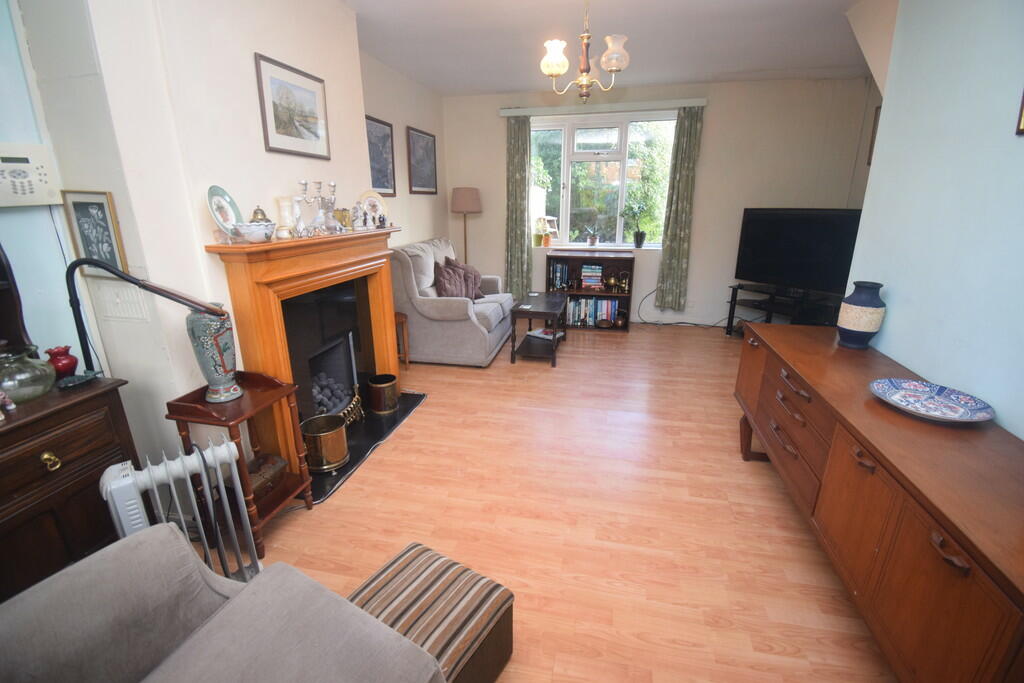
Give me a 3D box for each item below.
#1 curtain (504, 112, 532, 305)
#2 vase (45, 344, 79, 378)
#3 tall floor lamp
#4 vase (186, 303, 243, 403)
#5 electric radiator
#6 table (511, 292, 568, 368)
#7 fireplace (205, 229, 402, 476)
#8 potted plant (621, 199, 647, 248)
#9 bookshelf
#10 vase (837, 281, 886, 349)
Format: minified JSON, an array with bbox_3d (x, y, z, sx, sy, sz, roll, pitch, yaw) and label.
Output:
[{"bbox_3d":[0.076,-1.455,4.947,0.320,2.060,0.120,4,19,12],"label":"curtain"},{"bbox_3d":[-1.538,0.079,1.459,0.080,0.105,0.080,4,19,12],"label":"vase"},{"bbox_3d":[-0.506,-0.961,4.846,0.338,1.484,0.338,3,18,11],"label":"tall floor lamp"},{"bbox_3d":[-1.187,0.048,1.714,0.150,0.385,0.150,17,25,41],"label":"vase"},{"bbox_3d":[-1.079,0.640,1.458,0.340,0.635,0.170,-15,23,-37],"label":"electric radiator"},{"bbox_3d":[0.263,-0.137,3.909,0.383,0.477,0.813,5,18,14],"label":"table"},{"bbox_3d":[-0.965,-0.005,2.396,0.235,1.143,1.251,4,18,12],"label":"fireplace"},{"bbox_3d":[1.333,-1.299,4.720,0.274,0.513,0.245,3,18,11],"label":"potted plant"},{"bbox_3d":[0.844,-0.553,4.706,0.903,0.787,0.348,3,18,11],"label":"bookshelf"},{"bbox_3d":[1.637,-0.118,1.996,0.174,0.282,0.174,-1,18,-4],"label":"vase"}]

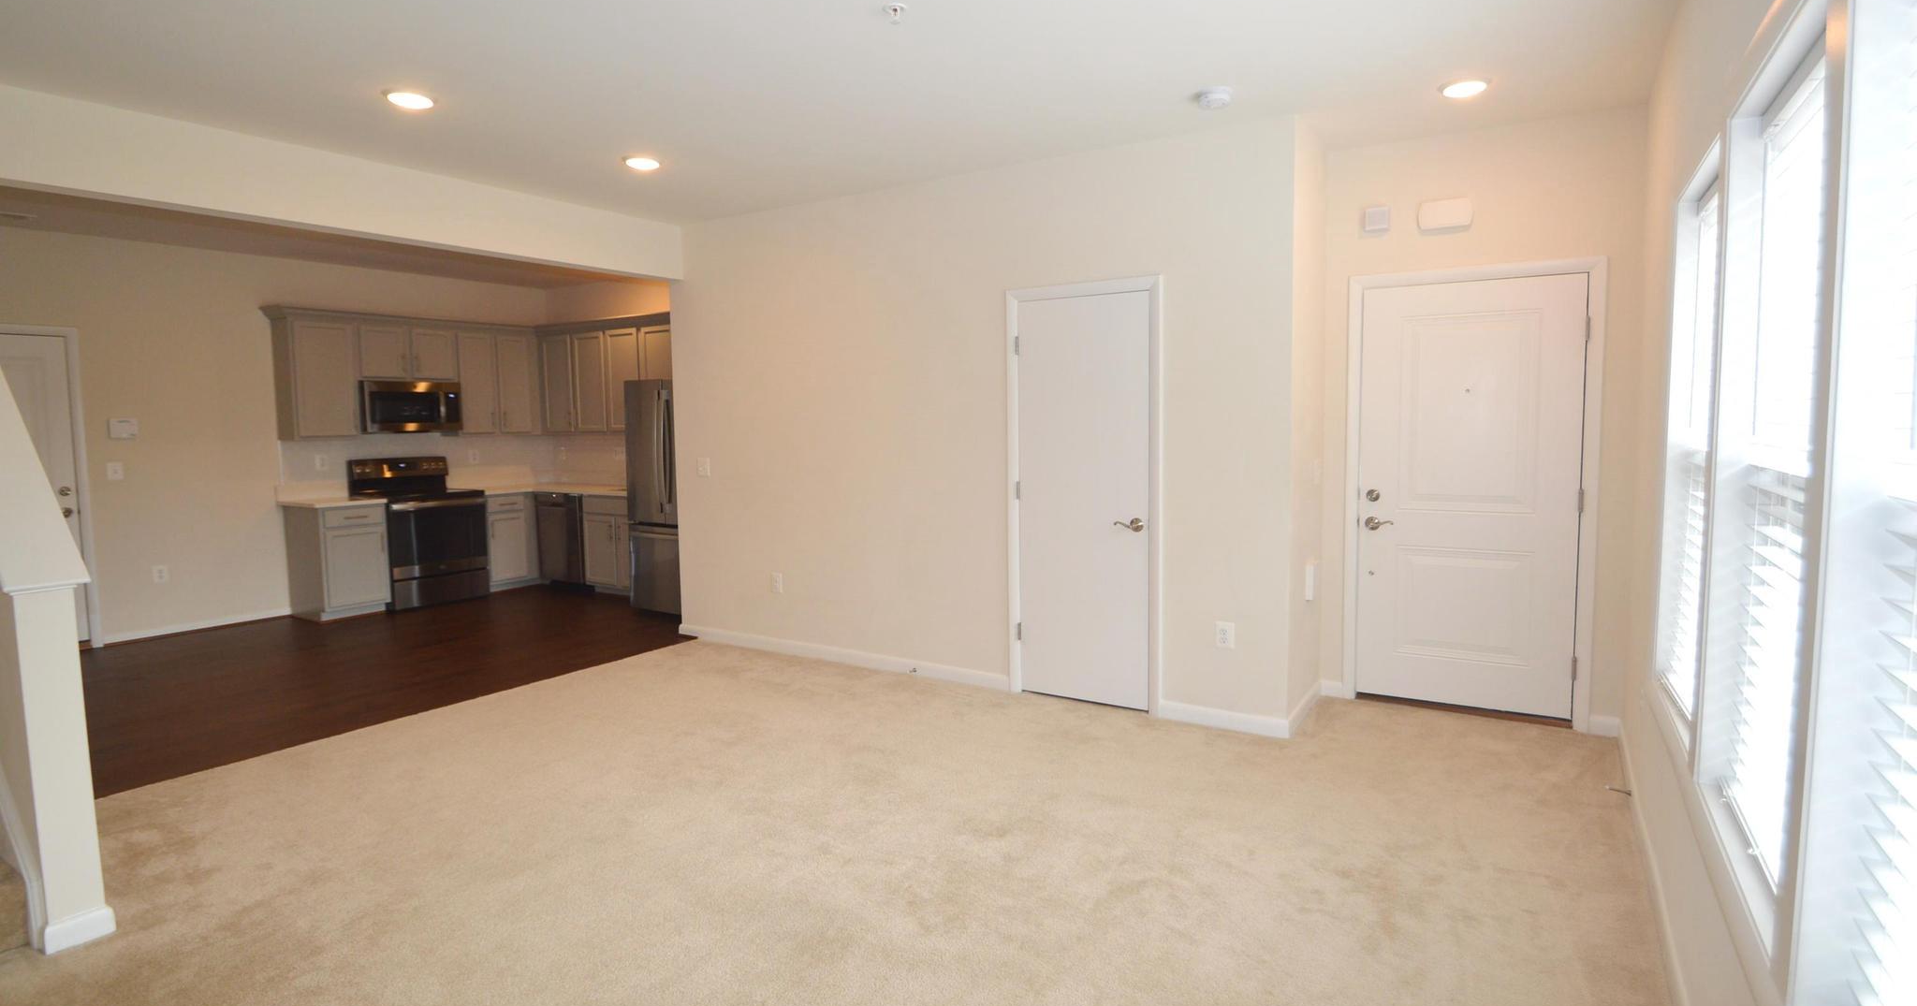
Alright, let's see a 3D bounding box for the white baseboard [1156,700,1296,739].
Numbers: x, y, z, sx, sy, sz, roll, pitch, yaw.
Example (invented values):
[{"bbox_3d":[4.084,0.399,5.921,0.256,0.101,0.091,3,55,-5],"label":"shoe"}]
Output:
[{"bbox_3d":[1.233,1.019,4.009,0.616,0.086,0.018,2,6,32],"label":"white baseboard"}]

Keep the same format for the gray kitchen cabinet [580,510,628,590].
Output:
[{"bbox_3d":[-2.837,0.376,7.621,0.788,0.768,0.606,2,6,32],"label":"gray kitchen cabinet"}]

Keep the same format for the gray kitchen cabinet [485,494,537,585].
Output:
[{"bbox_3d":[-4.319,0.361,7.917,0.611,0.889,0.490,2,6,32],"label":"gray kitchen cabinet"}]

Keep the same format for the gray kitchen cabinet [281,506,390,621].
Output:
[{"bbox_3d":[-4.995,0.457,6.852,0.611,0.899,0.485,2,6,32],"label":"gray kitchen cabinet"}]

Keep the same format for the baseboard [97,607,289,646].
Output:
[{"bbox_3d":[-5.668,0.923,6.373,0.018,0.071,1.116,2,6,32],"label":"baseboard"}]

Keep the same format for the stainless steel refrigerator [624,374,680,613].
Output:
[{"bbox_3d":[-1.999,-0.046,6.839,0.909,1.818,0.869,2,6,32],"label":"stainless steel refrigerator"}]

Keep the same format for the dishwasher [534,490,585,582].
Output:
[{"bbox_3d":[-3.444,0.328,7.991,0.616,0.838,0.606,2,6,32],"label":"dishwasher"}]

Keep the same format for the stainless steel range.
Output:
[{"bbox_3d":[-4.623,0.253,7.338,0.687,1.212,0.773,2,6,32],"label":"stainless steel range"}]

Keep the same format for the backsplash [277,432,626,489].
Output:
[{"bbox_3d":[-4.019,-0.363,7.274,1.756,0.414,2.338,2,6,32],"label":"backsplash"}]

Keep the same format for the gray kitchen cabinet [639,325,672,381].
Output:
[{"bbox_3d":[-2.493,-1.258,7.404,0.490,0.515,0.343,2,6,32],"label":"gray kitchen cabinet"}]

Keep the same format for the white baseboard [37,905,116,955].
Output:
[{"bbox_3d":[-2.502,1.210,2.424,0.022,0.081,0.144,2,6,32],"label":"white baseboard"}]

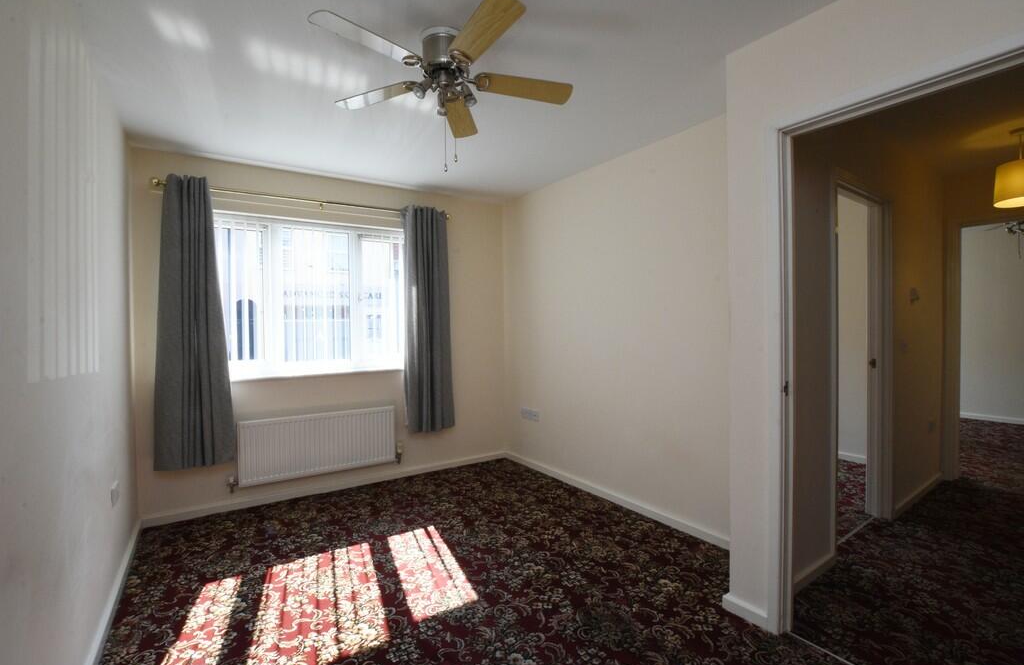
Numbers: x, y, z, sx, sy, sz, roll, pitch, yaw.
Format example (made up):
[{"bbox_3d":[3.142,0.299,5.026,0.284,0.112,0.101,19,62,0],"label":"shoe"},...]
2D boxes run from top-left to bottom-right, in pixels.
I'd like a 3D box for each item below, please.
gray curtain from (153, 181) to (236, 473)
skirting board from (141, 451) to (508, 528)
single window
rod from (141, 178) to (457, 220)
[{"bbox_3d":[-2.058,-0.070,2.755,0.418,1.857,0.120,-2,1,-30],"label":"gray curtain"},{"bbox_3d":[-1.204,1.176,3.355,2.650,0.073,0.018,-2,1,-30],"label":"skirting board"},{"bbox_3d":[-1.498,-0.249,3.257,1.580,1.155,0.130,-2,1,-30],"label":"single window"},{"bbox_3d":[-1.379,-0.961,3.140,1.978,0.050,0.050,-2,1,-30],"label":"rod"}]

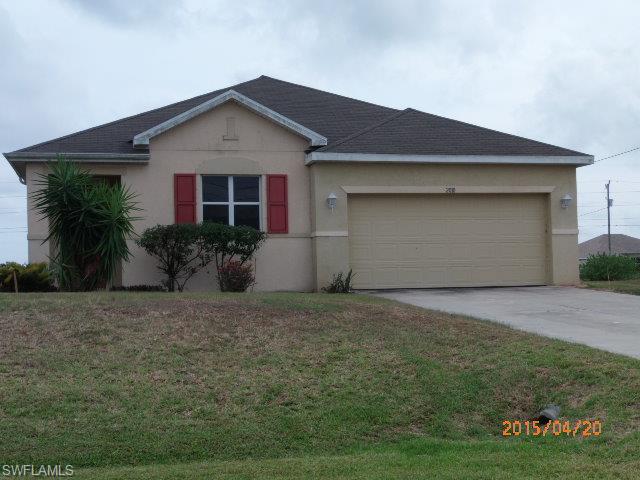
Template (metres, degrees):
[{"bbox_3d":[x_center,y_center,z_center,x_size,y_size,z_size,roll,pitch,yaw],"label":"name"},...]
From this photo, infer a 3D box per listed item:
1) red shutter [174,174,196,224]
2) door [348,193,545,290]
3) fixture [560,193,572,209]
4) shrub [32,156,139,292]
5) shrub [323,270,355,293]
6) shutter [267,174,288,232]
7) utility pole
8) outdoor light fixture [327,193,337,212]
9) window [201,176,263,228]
[{"bbox_3d":[-2.955,-0.799,19.906,0.479,1.298,0.050,-1,-2,-12],"label":"red shutter"},{"bbox_3d":[2.958,0.017,20.708,4.882,2.162,0.200,-1,-2,-12],"label":"door"},{"bbox_3d":[5.756,-0.910,21.129,0.230,0.380,0.230,-1,-2,-12],"label":"fixture"},{"bbox_3d":[-4.747,-0.309,18.340,2.000,2.660,1.900,-1,-2,-12],"label":"shrub"},{"bbox_3d":[0.400,0.909,19.603,0.670,0.490,0.550,-1,-2,-12],"label":"shrub"},{"bbox_3d":[-0.951,-0.805,20.340,0.494,1.335,0.050,-1,-2,-12],"label":"shutter"},{"bbox_3d":[28.671,-0.916,89.796,0.700,10.000,0.500,-1,-2,-12],"label":"utility pole"},{"bbox_3d":[0.256,-0.814,19.936,0.210,0.440,0.220,-1,-2,-12],"label":"outdoor light fixture"},{"bbox_3d":[-1.968,-0.815,20.182,1.302,1.278,0.100,-1,-2,-12],"label":"window"}]

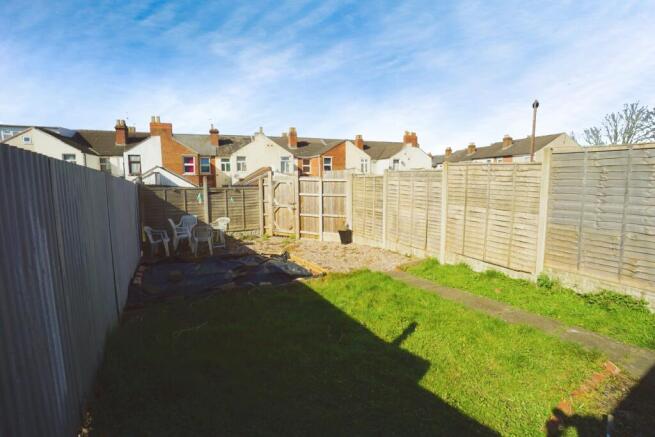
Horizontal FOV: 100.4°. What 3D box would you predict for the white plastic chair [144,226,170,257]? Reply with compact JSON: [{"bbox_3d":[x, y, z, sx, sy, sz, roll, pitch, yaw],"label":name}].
[{"bbox_3d":[-4.546,0.615,7.300,0.540,0.760,0.550,-2,6,-17],"label":"white plastic chair"}]

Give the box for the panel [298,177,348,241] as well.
[{"bbox_3d":[-0.150,-0.323,9.100,1.600,2.120,0.080,1,7,7],"label":"panel"}]

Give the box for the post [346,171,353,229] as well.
[{"bbox_3d":[0.753,-0.411,9.350,0.110,2.300,0.110,-4,7,-34],"label":"post"}]

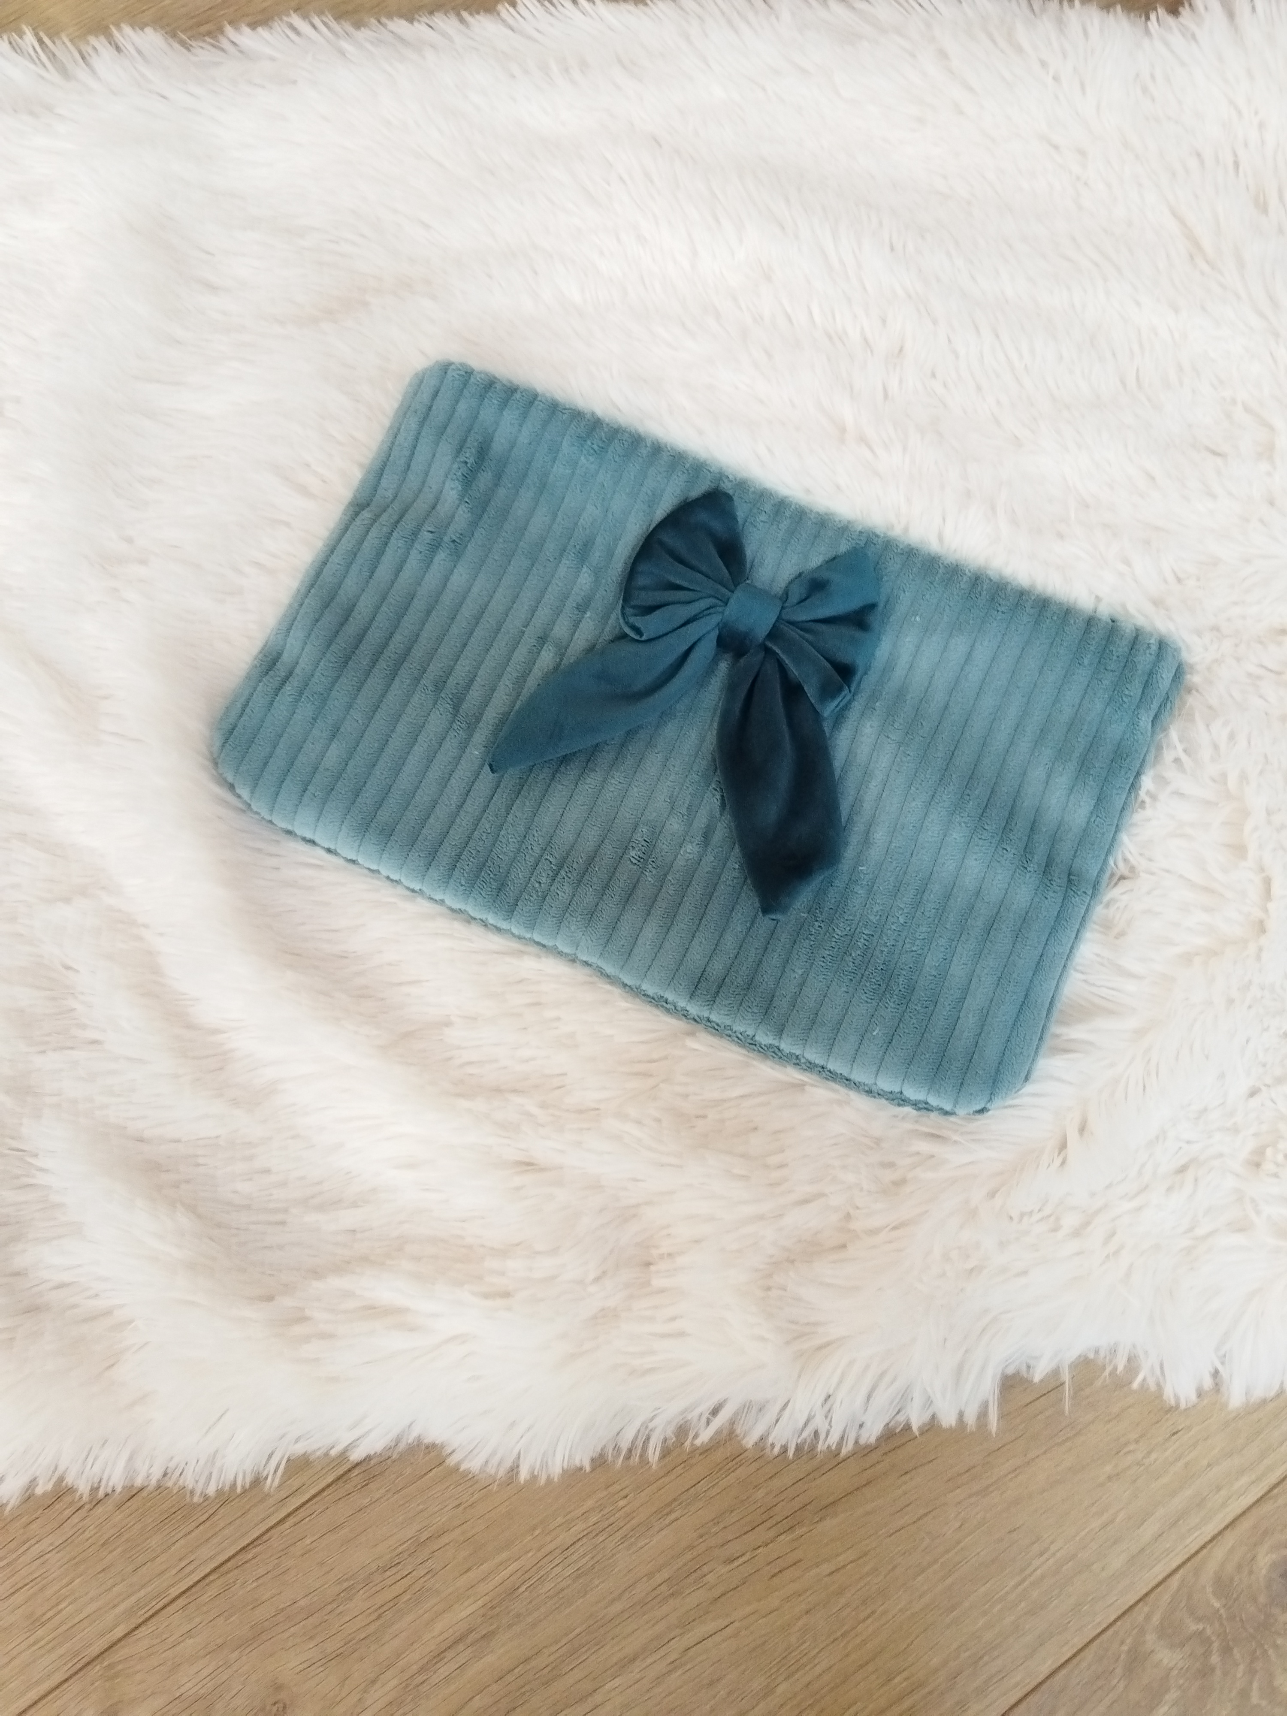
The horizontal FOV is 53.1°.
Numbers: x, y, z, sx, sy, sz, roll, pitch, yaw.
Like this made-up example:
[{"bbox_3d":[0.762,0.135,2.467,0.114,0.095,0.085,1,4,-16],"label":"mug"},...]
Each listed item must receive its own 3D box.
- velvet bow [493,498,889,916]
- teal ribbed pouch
[{"bbox_3d":[0.028,-0.060,0.441,0.118,0.018,0.141,22,76,6],"label":"velvet bow"},{"bbox_3d":[0.020,-0.052,0.462,0.303,0.026,0.185,22,76,6],"label":"teal ribbed pouch"}]

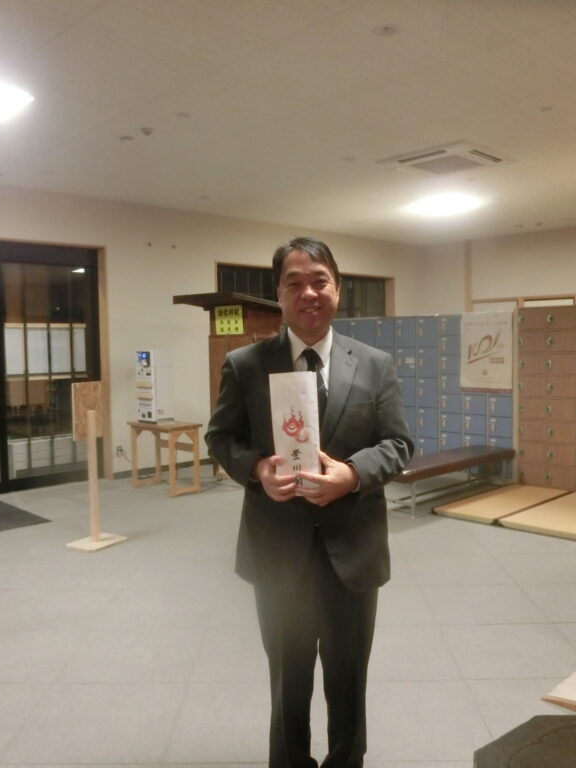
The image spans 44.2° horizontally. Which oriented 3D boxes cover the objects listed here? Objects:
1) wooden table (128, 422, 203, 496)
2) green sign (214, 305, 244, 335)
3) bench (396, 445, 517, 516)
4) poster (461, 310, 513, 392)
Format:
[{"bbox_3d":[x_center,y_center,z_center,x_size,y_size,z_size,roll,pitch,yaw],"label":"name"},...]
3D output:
[{"bbox_3d":[-1.260,0.745,7.242,0.410,0.680,0.810,-4,5,-44],"label":"wooden table"},{"bbox_3d":[-0.622,-0.662,7.377,0.012,0.297,0.435,-4,5,-44],"label":"green sign"},{"bbox_3d":[1.450,0.881,6.536,1.720,0.400,0.440,-4,5,-44],"label":"bench"},{"bbox_3d":[1.999,-0.327,7.141,0.012,0.785,0.570,-4,5,-44],"label":"poster"}]

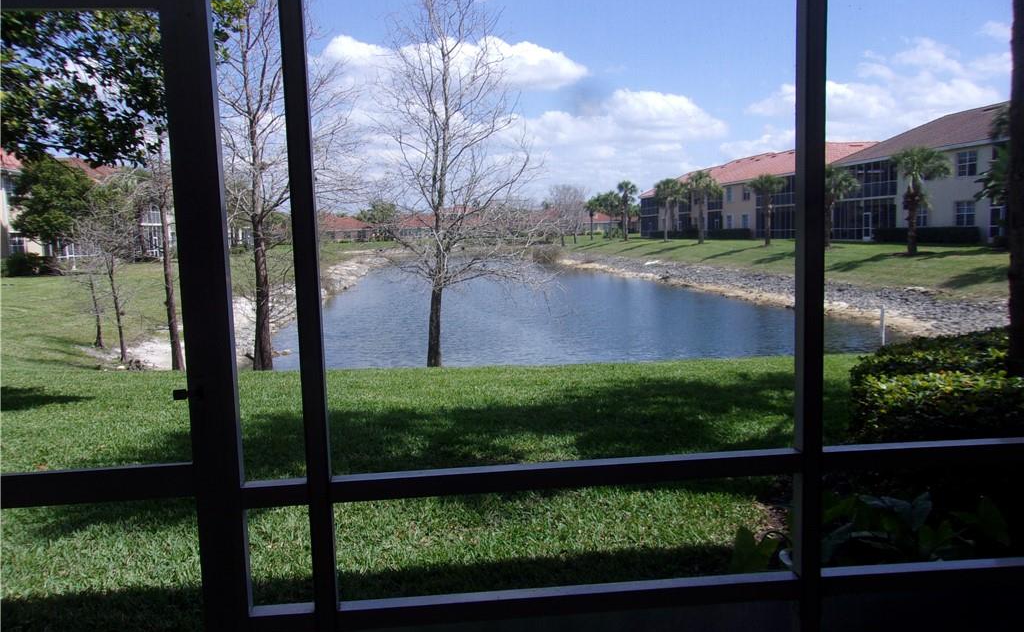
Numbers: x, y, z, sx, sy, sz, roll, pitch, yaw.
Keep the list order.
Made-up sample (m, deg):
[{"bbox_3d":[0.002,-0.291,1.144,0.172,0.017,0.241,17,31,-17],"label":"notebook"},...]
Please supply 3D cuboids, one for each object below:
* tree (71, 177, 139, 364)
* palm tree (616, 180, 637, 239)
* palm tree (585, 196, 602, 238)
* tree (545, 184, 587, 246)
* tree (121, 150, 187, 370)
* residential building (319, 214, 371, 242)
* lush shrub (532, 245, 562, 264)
[{"bbox_3d":[-7.560,-0.829,14.831,1.300,3.490,1.300,-2,6,-6],"label":"tree"},{"bbox_3d":[13.280,-12.195,92.639,2.400,6.960,2.400,-2,6,-6],"label":"palm tree"},{"bbox_3d":[10.480,-12.597,102.717,2.300,5.490,2.300,-2,6,-6],"label":"palm tree"},{"bbox_3d":[6.337,-11.894,94.625,4.900,7.290,4.700,-2,6,-6],"label":"tree"},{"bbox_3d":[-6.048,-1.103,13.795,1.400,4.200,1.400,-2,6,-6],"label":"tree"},{"bbox_3d":[-36.634,-19.138,174.695,12.500,6.090,11.500,-2,6,-6],"label":"residential building"},{"bbox_3d":[3.018,-5.229,67.913,2.500,1.700,2.300,-2,6,-6],"label":"lush shrub"}]

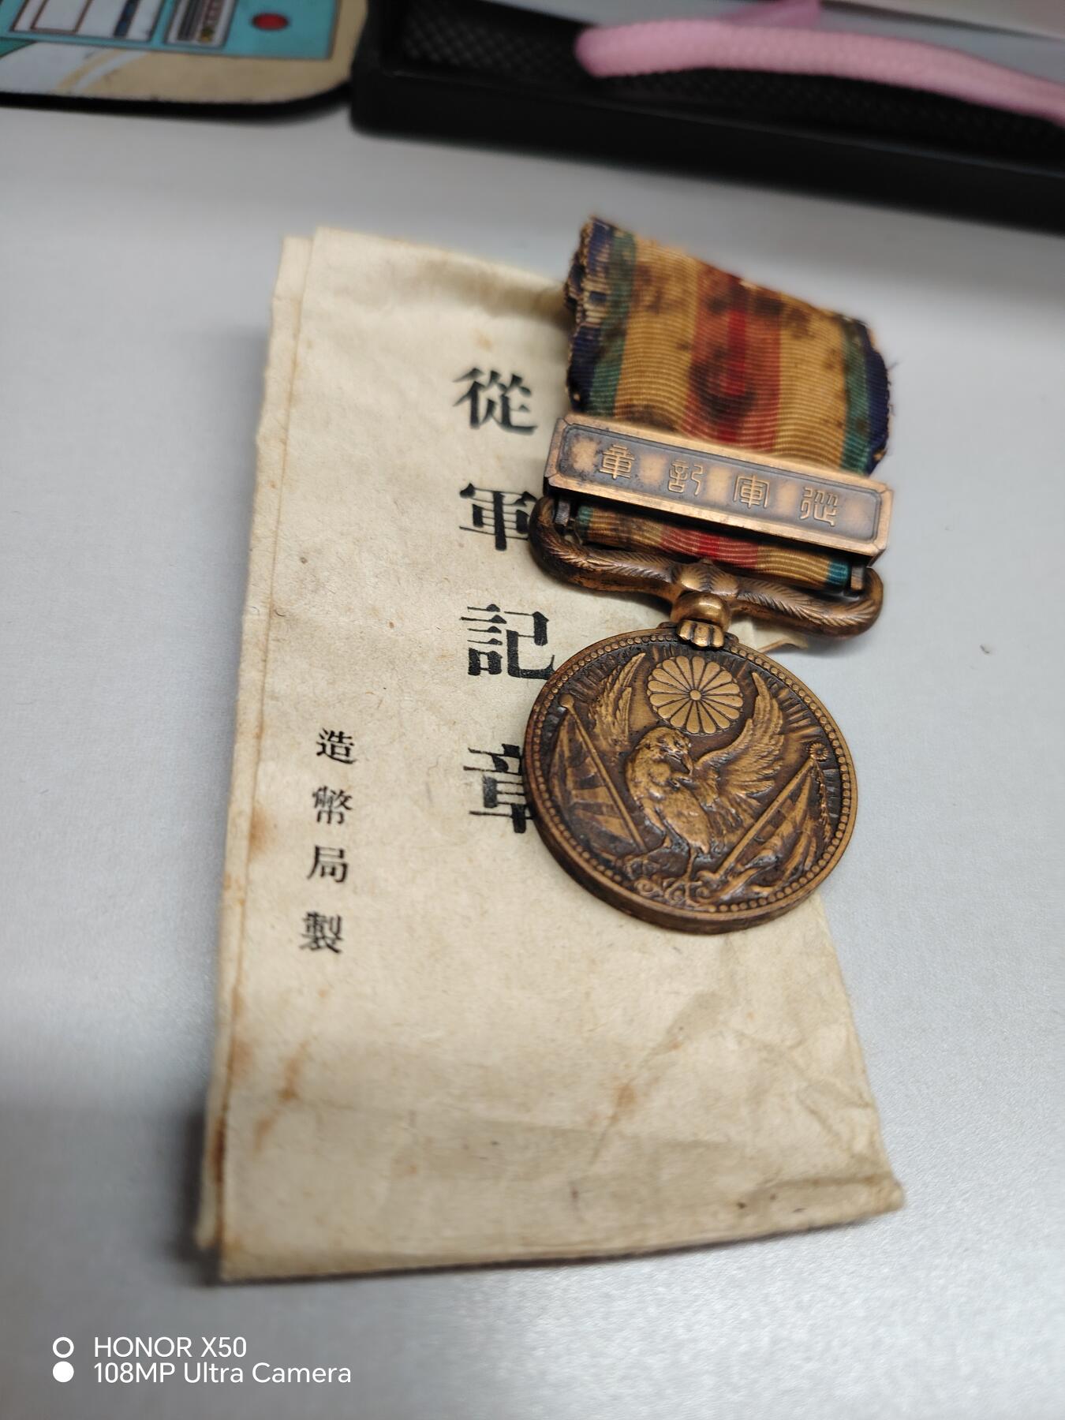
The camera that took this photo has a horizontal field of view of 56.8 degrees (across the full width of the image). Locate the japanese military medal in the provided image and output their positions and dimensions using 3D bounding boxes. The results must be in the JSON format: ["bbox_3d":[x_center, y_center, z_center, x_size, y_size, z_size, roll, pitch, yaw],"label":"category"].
[{"bbox_3d":[0.019,-0.022,0.105,0.039,0.009,0.094,11,55,0],"label":"japanese military medal"}]

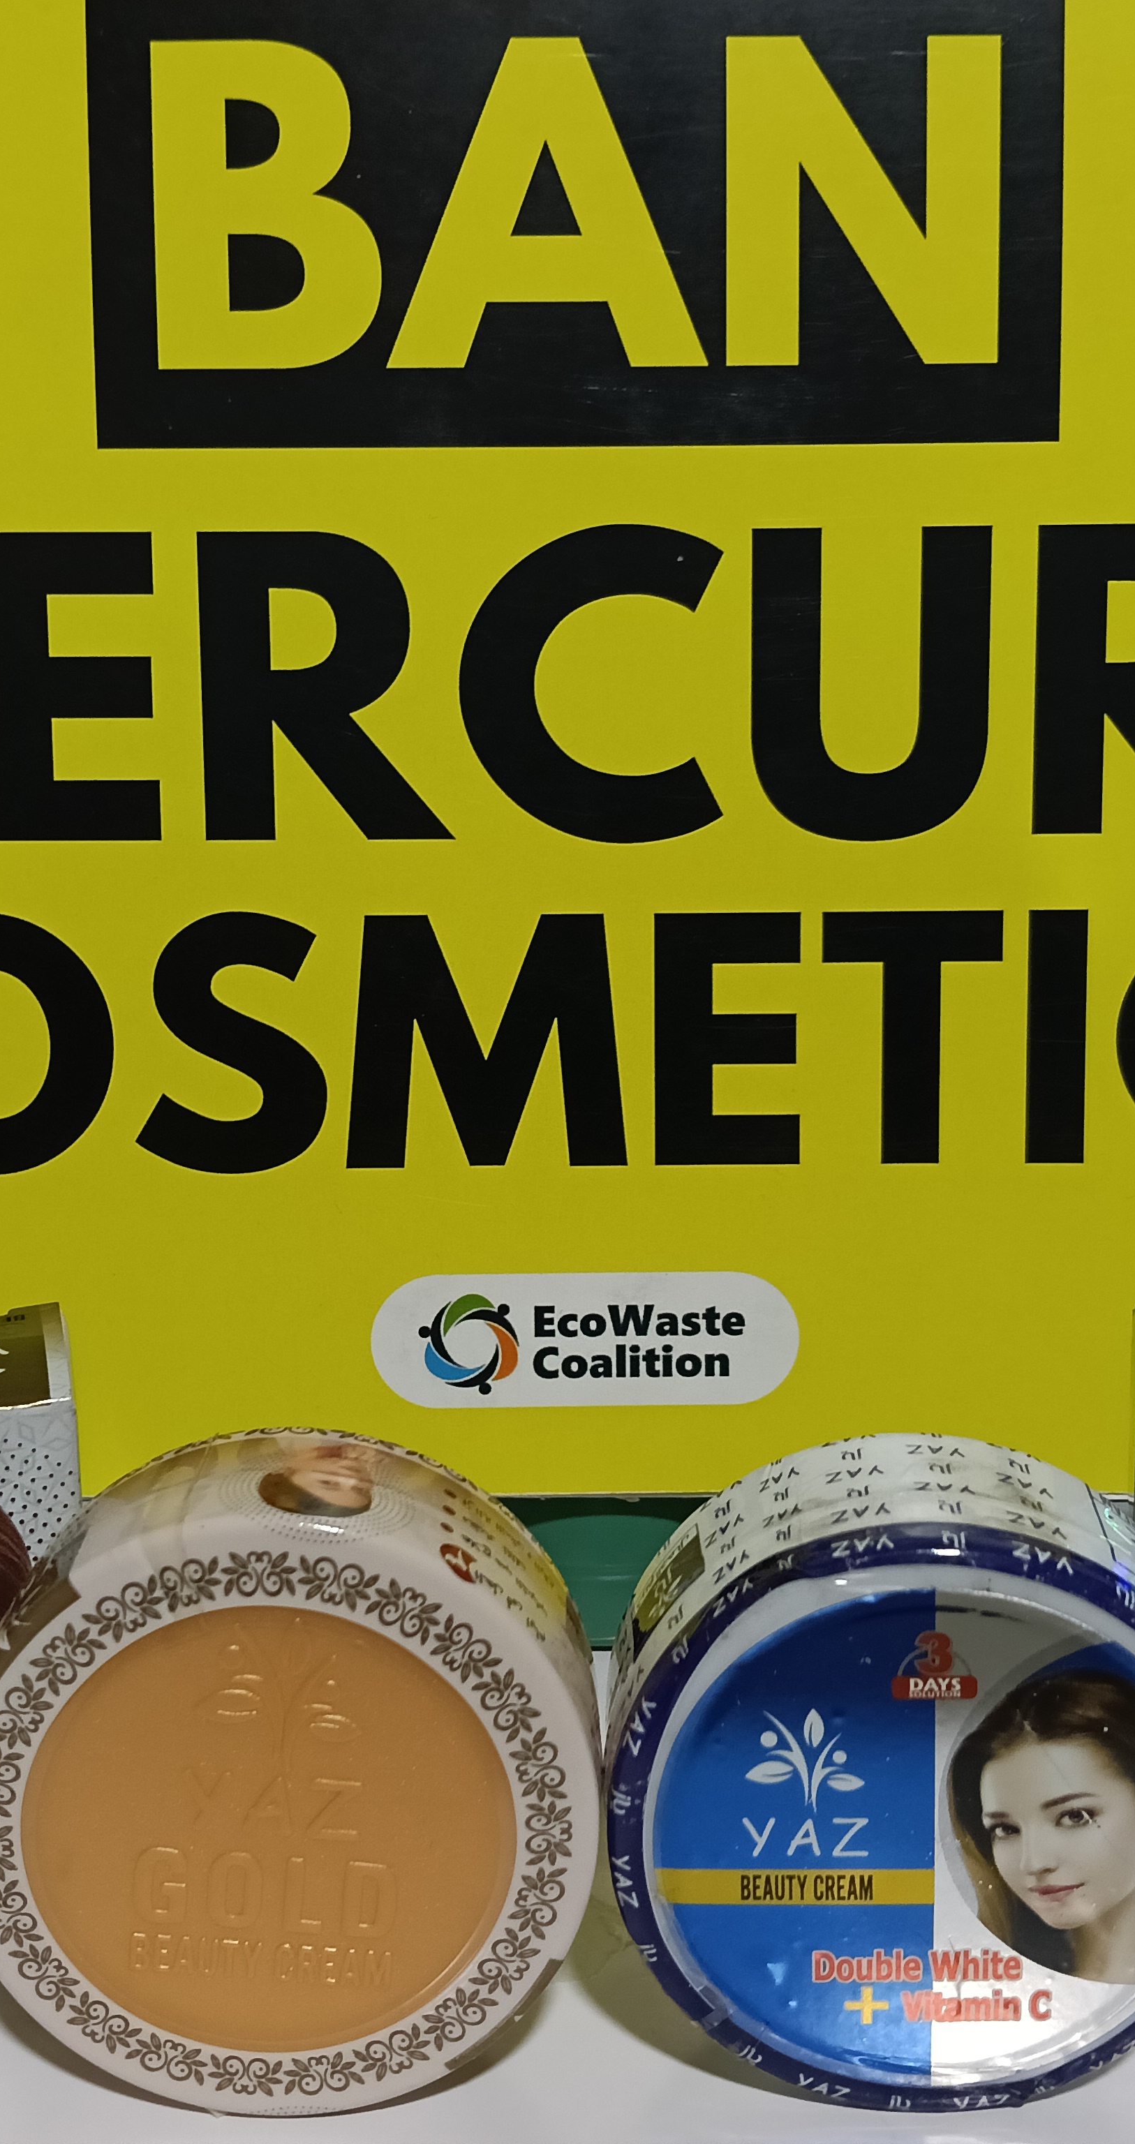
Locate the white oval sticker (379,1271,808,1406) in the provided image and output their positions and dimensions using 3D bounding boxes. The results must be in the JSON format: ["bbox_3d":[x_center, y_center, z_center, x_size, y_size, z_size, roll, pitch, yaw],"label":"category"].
[{"bbox_3d":[0.003,0.040,0.332,0.064,0.021,0.001,0,6,1],"label":"white oval sticker"}]

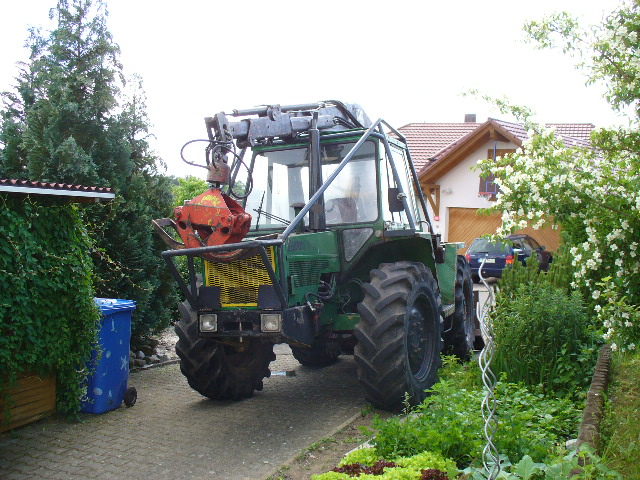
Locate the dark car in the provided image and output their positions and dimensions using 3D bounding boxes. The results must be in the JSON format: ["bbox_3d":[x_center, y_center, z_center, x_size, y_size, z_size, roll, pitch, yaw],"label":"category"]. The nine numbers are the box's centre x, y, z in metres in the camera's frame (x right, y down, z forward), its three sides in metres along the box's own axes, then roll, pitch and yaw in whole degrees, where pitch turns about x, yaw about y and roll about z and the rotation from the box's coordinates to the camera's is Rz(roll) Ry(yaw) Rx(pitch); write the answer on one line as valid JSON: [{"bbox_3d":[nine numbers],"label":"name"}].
[{"bbox_3d":[6.450,0.630,23.200,1.740,1.490,4.550,0,0,34],"label":"dark car"}]

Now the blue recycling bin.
[{"bbox_3d":[-2.170,1.095,6.600,0.580,1.070,0.730,0,0,19],"label":"blue recycling bin"}]

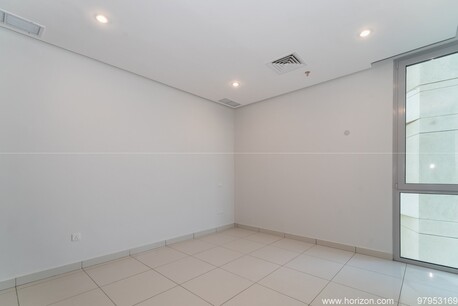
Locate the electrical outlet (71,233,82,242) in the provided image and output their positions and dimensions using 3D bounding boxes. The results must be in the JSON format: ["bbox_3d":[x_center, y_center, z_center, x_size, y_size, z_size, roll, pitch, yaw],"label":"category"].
[{"bbox_3d":[-1.996,1.097,2.496,0.018,0.093,0.097,-6,-9,43],"label":"electrical outlet"}]

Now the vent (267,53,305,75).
[{"bbox_3d":[0.921,-1.400,3.049,0.440,0.035,0.430,-6,-9,43],"label":"vent"}]

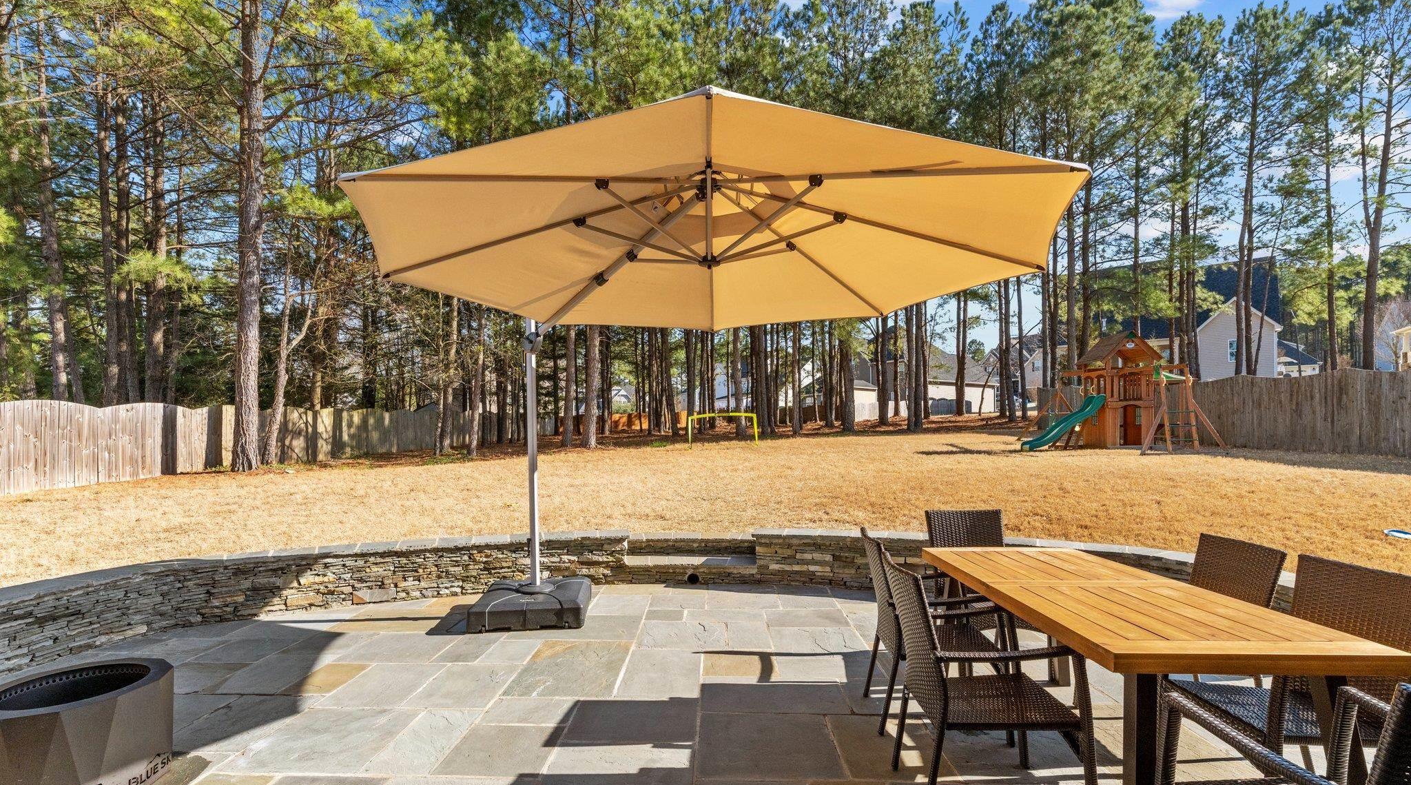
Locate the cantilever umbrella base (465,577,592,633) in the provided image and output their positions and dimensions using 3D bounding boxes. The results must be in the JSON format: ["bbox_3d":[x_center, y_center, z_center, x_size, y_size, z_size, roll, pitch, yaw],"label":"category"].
[{"bbox_3d":[-1.400,1.700,4.810,0.850,0.200,0.850,0,-3,-7],"label":"cantilever umbrella base"}]

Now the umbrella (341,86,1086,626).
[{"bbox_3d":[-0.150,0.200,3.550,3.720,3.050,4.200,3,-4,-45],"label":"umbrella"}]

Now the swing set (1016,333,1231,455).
[{"bbox_3d":[10.050,-0.080,15.100,5.200,2.950,4.100,0,-3,0],"label":"swing set"}]

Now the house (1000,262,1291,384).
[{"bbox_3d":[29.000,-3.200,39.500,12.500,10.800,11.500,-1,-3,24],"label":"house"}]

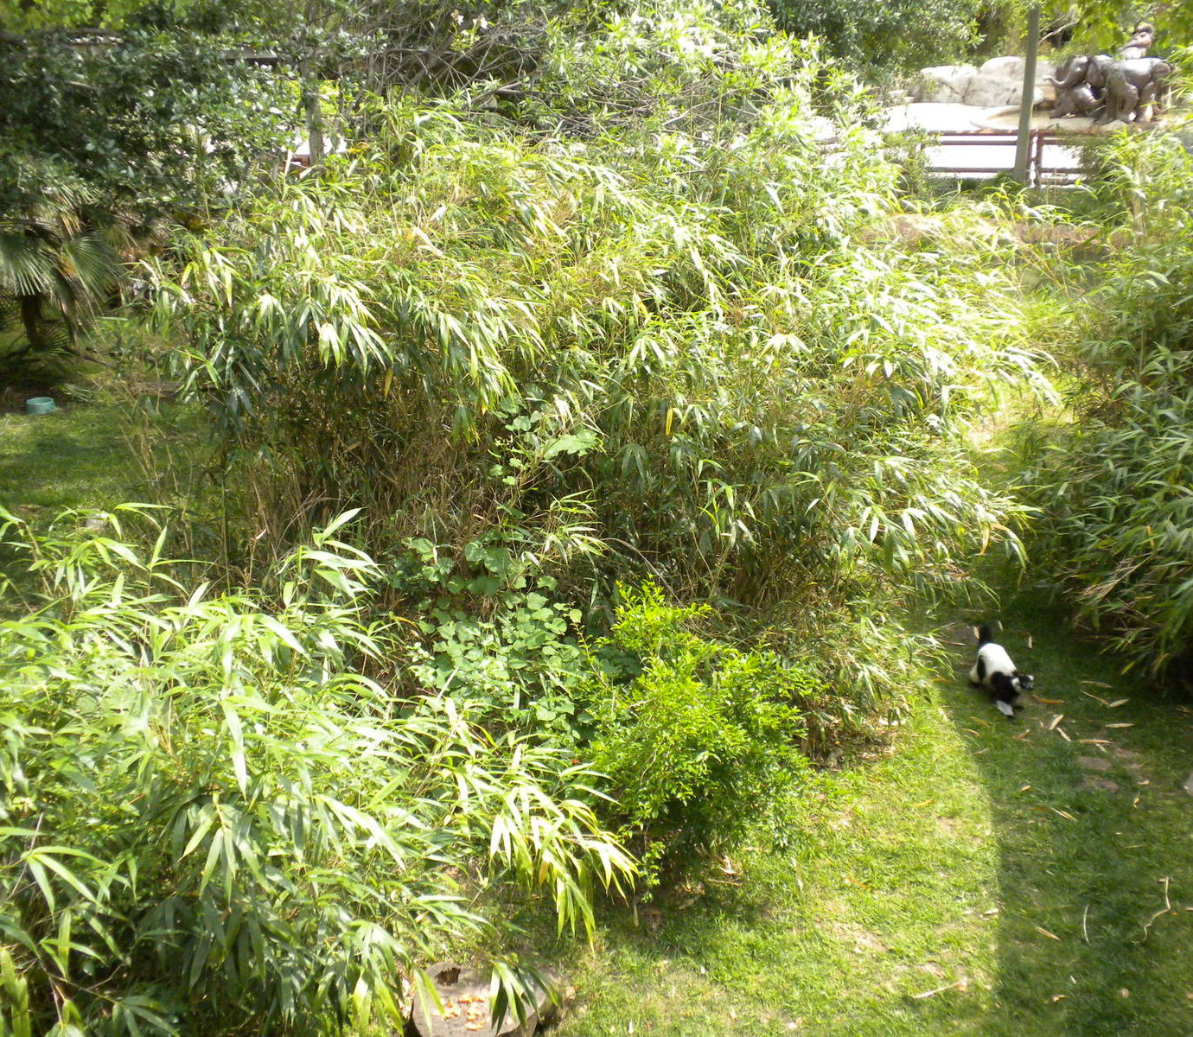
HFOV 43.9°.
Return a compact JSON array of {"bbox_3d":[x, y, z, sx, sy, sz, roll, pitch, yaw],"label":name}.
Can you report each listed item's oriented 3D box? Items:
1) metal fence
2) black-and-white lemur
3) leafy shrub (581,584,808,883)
[{"bbox_3d":[8.605,-7.457,30.500,3.700,1.170,0.300,0,19,0],"label":"metal fence"},{"bbox_3d":[2.293,0.881,8.400,0.230,0.360,0.620,-10,21,-26],"label":"black-and-white lemur"},{"bbox_3d":[0.445,0.950,6.720,1.050,1.220,1.000,0,19,0],"label":"leafy shrub"}]

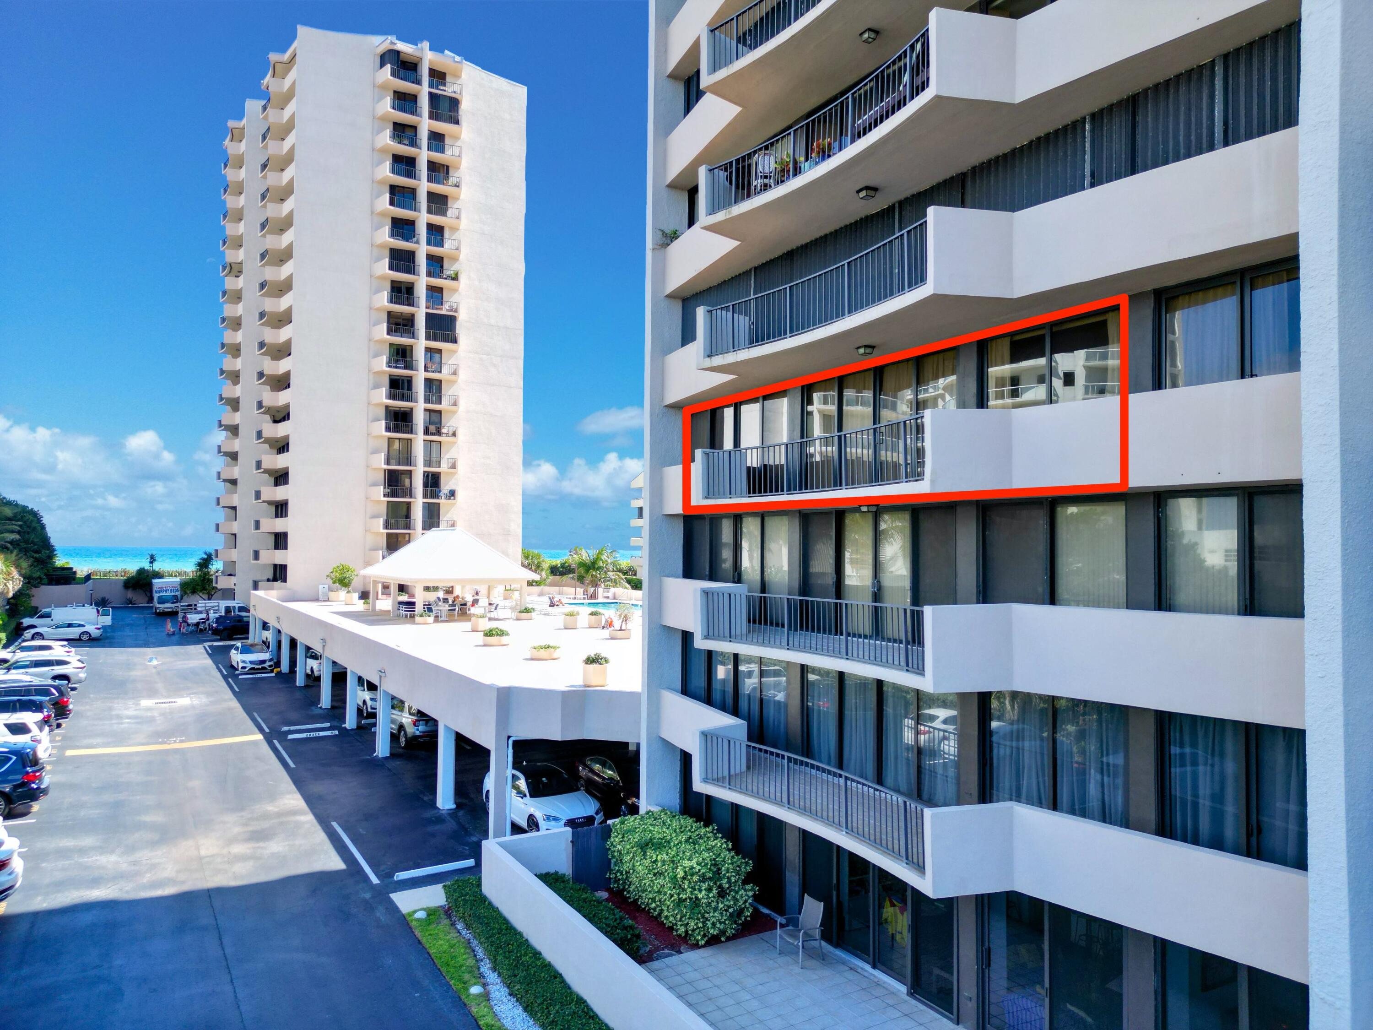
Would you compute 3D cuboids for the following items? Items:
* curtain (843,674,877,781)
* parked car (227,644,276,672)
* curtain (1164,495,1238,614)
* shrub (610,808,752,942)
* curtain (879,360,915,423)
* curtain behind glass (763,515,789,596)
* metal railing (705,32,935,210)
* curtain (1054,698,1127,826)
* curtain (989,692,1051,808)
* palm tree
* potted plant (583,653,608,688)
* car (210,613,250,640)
[{"bbox_3d":[3.206,3.732,17.417,0.120,2.252,0.928,2,-2,-29],"label":"curtain"},{"bbox_3d":[-25.771,8.344,56.495,1.920,1.480,5.200,2,-2,-31],"label":"parked car"},{"bbox_3d":[6.397,0.899,11.834,0.120,2.266,0.901,2,-2,-29],"label":"curtain"},{"bbox_3d":[-0.095,7.529,20.131,2.040,1.378,4.107,2,-2,-29],"label":"shrub"},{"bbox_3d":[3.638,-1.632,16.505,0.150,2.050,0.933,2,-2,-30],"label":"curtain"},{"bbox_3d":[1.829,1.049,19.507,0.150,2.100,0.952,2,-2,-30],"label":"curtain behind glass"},{"bbox_3d":[1.898,-6.143,15.539,0.345,0.848,6.015,2,-2,-29],"label":"metal railing"},{"bbox_3d":[5.576,3.599,13.173,0.120,2.252,1.113,2,-2,-29],"label":"curtain"},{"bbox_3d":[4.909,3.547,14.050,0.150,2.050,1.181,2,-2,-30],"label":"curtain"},{"bbox_3d":[-6.657,4.316,70.987,4.315,3.995,4.099,0,-2,0],"label":"palm tree"},{"bbox_3d":[-2.200,3.729,23.023,0.610,0.800,0.610,1,-2,-5],"label":"potted plant"},{"bbox_3d":[-35.612,9.010,76.706,4.750,1.900,1.920,2,-3,-41],"label":"car"}]

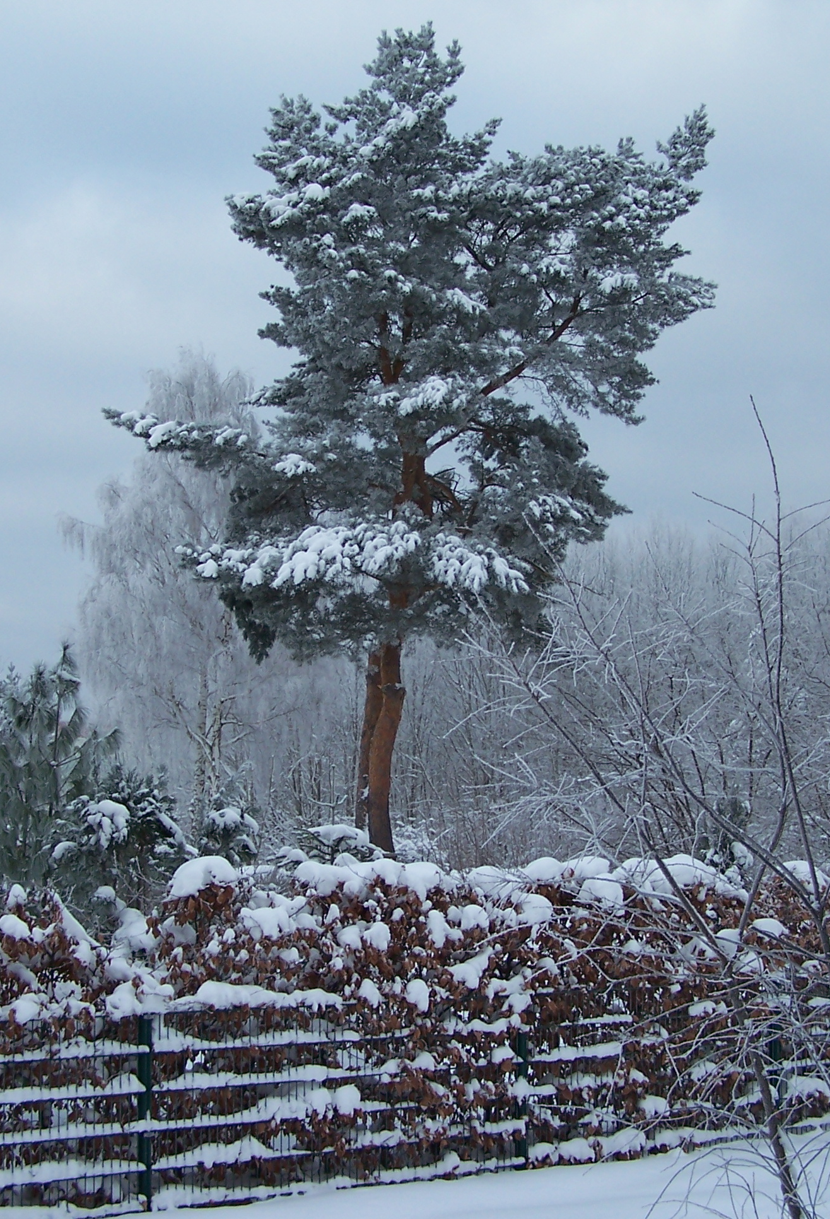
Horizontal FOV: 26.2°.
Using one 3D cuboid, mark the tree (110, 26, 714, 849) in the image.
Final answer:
[{"bbox_3d":[-0.046,-1.725,25.949,8.790,14.210,7.800,0,-8,0],"label":"tree"}]

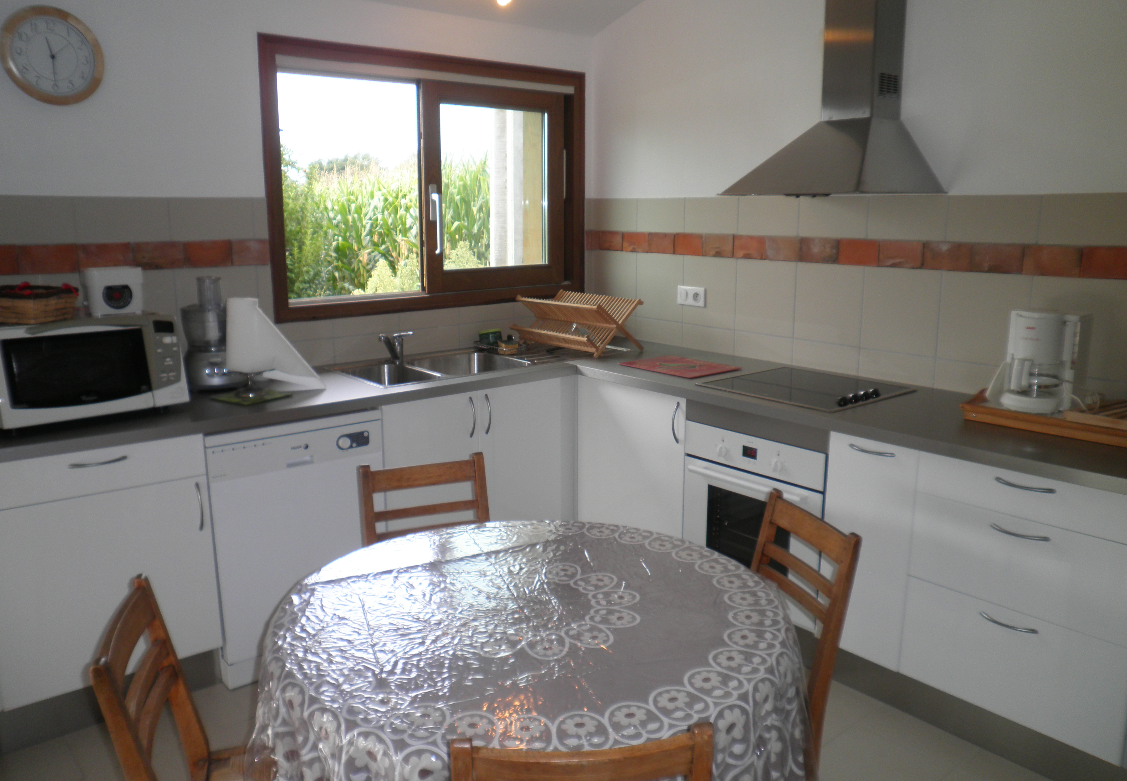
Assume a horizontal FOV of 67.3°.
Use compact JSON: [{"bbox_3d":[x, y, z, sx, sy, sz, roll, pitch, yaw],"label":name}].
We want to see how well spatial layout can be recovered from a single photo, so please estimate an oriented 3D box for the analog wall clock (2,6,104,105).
[{"bbox_3d":[-1.615,-1.062,2.688,0.298,0.302,0.040,-10,15,-39],"label":"analog wall clock"}]

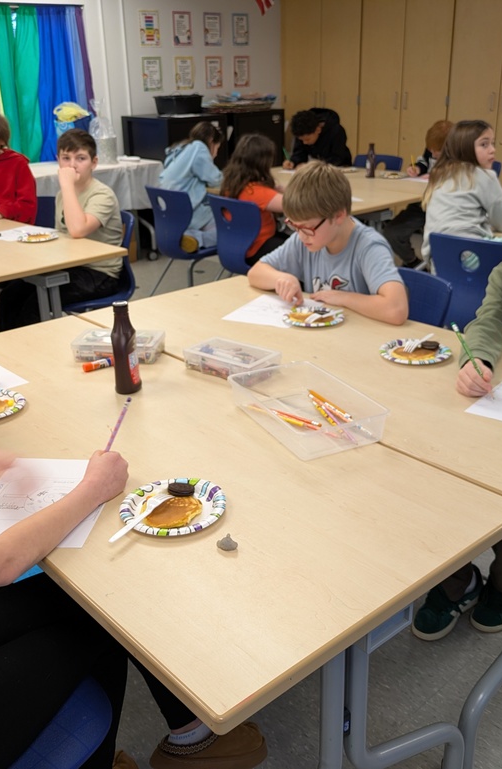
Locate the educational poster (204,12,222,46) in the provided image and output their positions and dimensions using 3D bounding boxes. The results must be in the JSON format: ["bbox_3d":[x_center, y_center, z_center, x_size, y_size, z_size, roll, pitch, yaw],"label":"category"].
[{"bbox_3d":[-0.347,-3.300,6.871,0.210,0.272,0.010,-22,30,-40],"label":"educational poster"}]

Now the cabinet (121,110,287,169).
[{"bbox_3d":[-0.395,-1.917,6.812,0.660,1.070,1.360,20,31,41],"label":"cabinet"}]

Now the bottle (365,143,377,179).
[{"bbox_3d":[0.780,-1.447,4.789,0.062,0.204,0.062,-19,28,-37],"label":"bottle"}]

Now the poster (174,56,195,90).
[{"bbox_3d":[-0.600,-2.830,6.741,0.208,0.278,0.010,-20,29,-36],"label":"poster"}]

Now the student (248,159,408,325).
[{"bbox_3d":[0.234,-0.102,2.340,0.540,1.155,0.640,19,31,40],"label":"student"}]

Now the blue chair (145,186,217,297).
[{"bbox_3d":[-0.267,-0.780,4.375,0.520,0.790,0.470,-19,28,-37],"label":"blue chair"}]

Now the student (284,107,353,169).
[{"bbox_3d":[0.545,-1.466,5.630,0.540,1.160,0.450,-21,30,-39],"label":"student"}]

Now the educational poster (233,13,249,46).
[{"bbox_3d":[-0.095,-3.307,6.898,0.205,0.270,0.010,-19,28,-37],"label":"educational poster"}]

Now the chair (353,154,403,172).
[{"bbox_3d":[0.776,-1.236,5.417,0.500,0.810,0.450,-20,29,-36],"label":"chair"}]

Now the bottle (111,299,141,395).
[{"bbox_3d":[-0.280,-0.083,1.635,0.061,0.202,0.061,-14,26,-27],"label":"bottle"}]

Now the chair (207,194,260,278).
[{"bbox_3d":[0.095,-0.685,4.243,0.530,0.810,0.480,-19,28,-36],"label":"chair"}]

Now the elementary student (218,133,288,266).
[{"bbox_3d":[0.155,-0.795,4.035,0.680,1.110,0.460,-18,28,-34],"label":"elementary student"}]

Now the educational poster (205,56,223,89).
[{"bbox_3d":[-0.338,-2.957,7.015,0.210,0.272,0.010,-22,30,-40],"label":"educational poster"}]

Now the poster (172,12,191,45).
[{"bbox_3d":[-0.618,-3.206,6.670,0.010,0.276,0.213,20,31,41],"label":"poster"}]

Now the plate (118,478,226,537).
[{"bbox_3d":[-0.128,0.200,1.208,0.177,0.022,0.177,-1,23,1],"label":"plate"}]

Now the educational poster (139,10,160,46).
[{"bbox_3d":[-0.869,-3.074,6.392,0.208,0.278,0.010,-20,29,-36],"label":"educational poster"}]

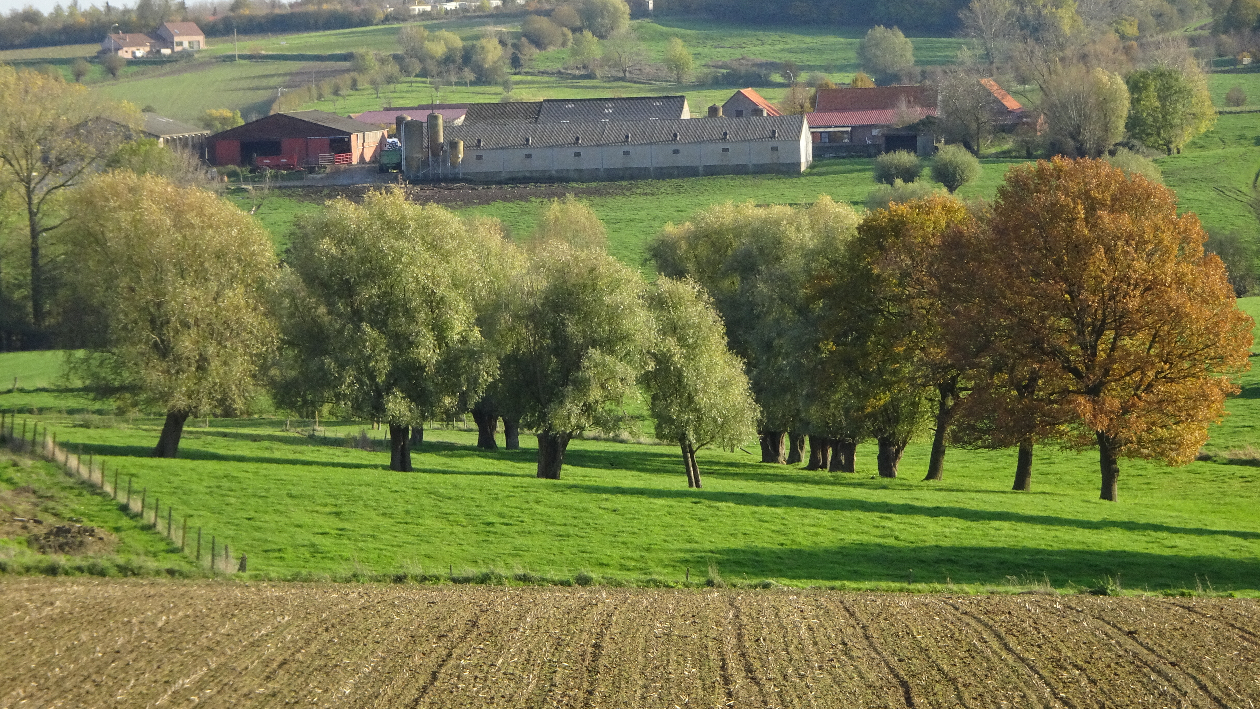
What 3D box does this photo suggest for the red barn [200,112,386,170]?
[{"bbox_3d":[-39.713,-25.788,772.639,17.400,6.300,19.000,-1,3,9],"label":"red barn"}]

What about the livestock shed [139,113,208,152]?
[{"bbox_3d":[-59.589,-24.835,760.880,14.800,6.600,24.000,-1,3,9],"label":"livestock shed"}]

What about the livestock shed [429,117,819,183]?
[{"bbox_3d":[-2.046,-23.576,744.379,45.200,6.500,11.800,-1,3,9],"label":"livestock shed"}]

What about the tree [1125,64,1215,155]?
[{"bbox_3d":[65.001,-29.449,780.000,10.600,11.000,10.200,-1,3,9],"label":"tree"}]

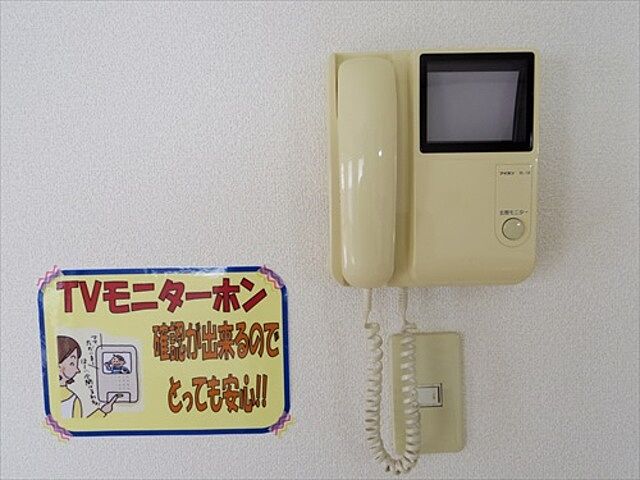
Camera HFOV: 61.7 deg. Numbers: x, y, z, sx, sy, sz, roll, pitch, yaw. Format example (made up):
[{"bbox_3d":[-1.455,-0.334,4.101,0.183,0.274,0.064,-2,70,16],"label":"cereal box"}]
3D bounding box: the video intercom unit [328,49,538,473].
[{"bbox_3d":[0.102,0.028,0.494,0.181,0.389,0.068,-1,4,-1],"label":"video intercom unit"}]

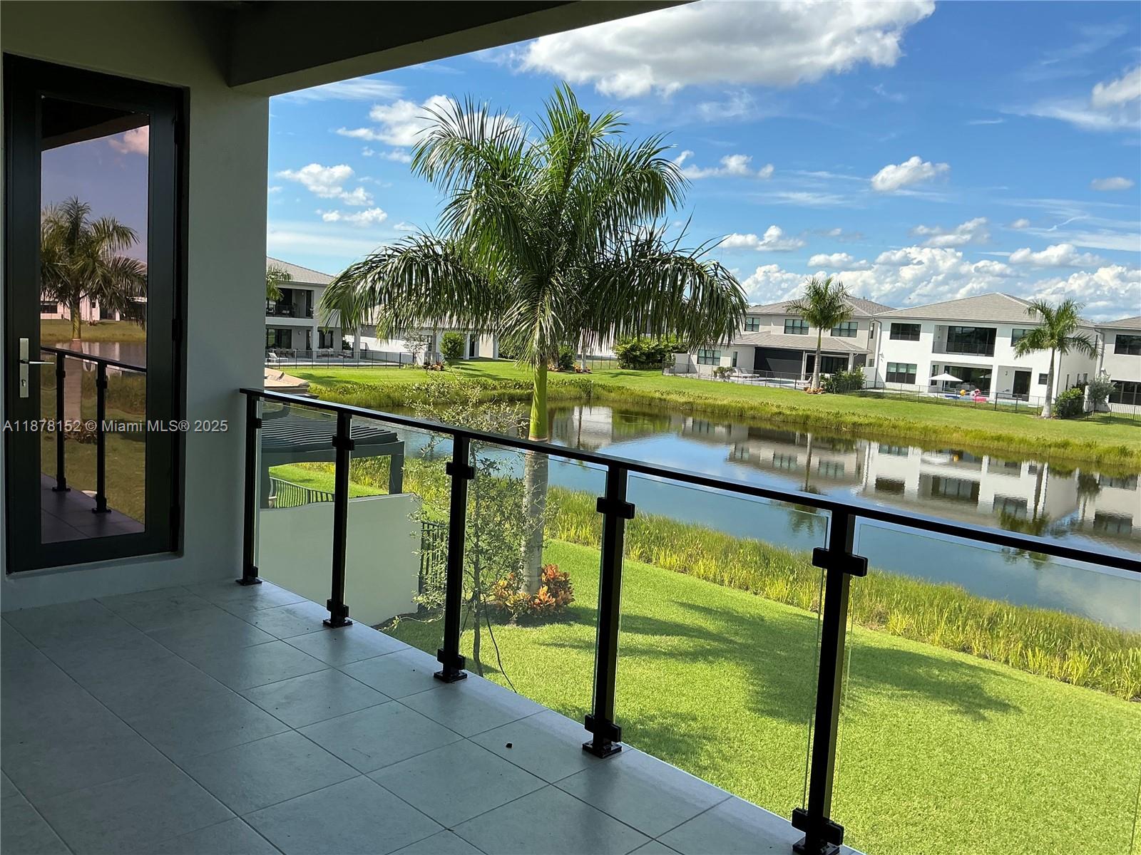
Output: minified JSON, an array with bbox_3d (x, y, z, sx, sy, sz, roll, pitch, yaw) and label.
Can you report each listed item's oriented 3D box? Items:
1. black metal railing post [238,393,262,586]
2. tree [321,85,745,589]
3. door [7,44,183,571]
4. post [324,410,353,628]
[{"bbox_3d":[-1.783,0.345,5.149,0.100,1.071,0.100,9,9,43],"label":"black metal railing post"},{"bbox_3d":[-0.678,-1.407,15.816,6.968,8.668,6.609,3,6,0],"label":"tree"},{"bbox_3d":[-2.428,-0.533,4.725,0.811,2.493,0.080,-3,9,-42],"label":"door"},{"bbox_3d":[-1.127,0.450,4.541,0.100,1.071,0.100,9,9,43],"label":"post"}]

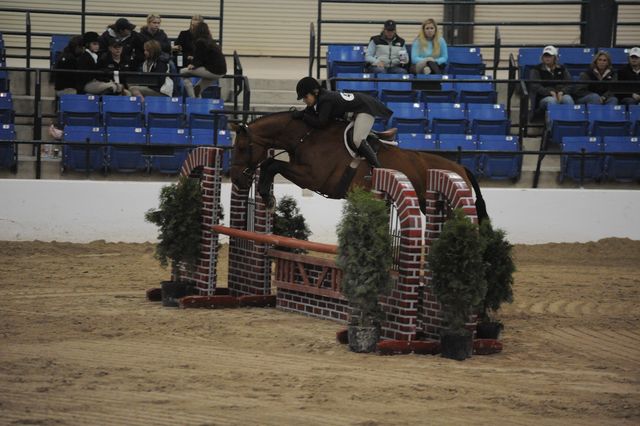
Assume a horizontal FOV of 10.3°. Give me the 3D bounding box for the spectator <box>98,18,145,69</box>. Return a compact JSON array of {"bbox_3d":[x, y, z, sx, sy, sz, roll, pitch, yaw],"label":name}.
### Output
[{"bbox_3d":[-2.689,-2.125,48.263,0.580,1.080,0.720,0,4,-14],"label":"spectator"}]

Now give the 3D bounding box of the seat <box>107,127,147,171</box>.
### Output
[{"bbox_3d":[-2.492,-0.792,46.000,0.520,0.670,0.420,1,4,-7],"label":"seat"}]

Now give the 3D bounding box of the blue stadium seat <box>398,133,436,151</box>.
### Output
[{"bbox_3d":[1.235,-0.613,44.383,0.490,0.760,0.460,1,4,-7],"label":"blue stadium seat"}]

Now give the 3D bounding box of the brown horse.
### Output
[{"bbox_3d":[0.355,-0.434,32.800,2.450,1.030,0.580,0,5,-24],"label":"brown horse"}]

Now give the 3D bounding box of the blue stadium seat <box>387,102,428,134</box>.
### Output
[{"bbox_3d":[1.086,-1.042,44.100,0.500,0.660,0.450,1,4,-9],"label":"blue stadium seat"}]

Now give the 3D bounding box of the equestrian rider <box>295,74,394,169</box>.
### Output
[{"bbox_3d":[0.217,-0.818,34.200,0.980,0.990,0.550,0,4,-22],"label":"equestrian rider"}]

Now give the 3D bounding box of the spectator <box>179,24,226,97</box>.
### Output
[{"bbox_3d":[-1.508,-1.889,45.980,0.680,1.150,0.480,0,4,-23],"label":"spectator"}]

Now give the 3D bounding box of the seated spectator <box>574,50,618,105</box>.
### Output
[{"bbox_3d":[3.489,-1.450,45.000,0.520,1.180,0.750,1,4,-3],"label":"seated spectator"}]

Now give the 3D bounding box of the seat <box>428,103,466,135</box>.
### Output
[{"bbox_3d":[1.578,-1.037,44.150,0.500,0.660,0.450,1,4,-9],"label":"seat"}]

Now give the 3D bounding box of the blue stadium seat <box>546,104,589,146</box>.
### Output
[{"bbox_3d":[3.315,-1.112,47.598,0.520,0.670,0.420,1,4,-7],"label":"blue stadium seat"}]

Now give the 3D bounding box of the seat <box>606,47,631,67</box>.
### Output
[{"bbox_3d":[3.974,-1.895,47.598,0.510,0.610,0.420,1,4,-6],"label":"seat"}]

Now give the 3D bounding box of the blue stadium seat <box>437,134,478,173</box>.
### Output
[{"bbox_3d":[1.739,-0.669,44.480,0.510,0.610,0.420,1,4,-6],"label":"blue stadium seat"}]

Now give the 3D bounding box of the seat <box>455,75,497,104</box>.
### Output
[{"bbox_3d":[2.024,-1.477,46.363,0.510,0.610,0.420,1,4,-6],"label":"seat"}]

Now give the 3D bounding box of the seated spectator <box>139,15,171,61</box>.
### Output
[{"bbox_3d":[-2.147,-2.006,46.660,0.500,1.200,0.720,1,4,-12],"label":"seated spectator"}]

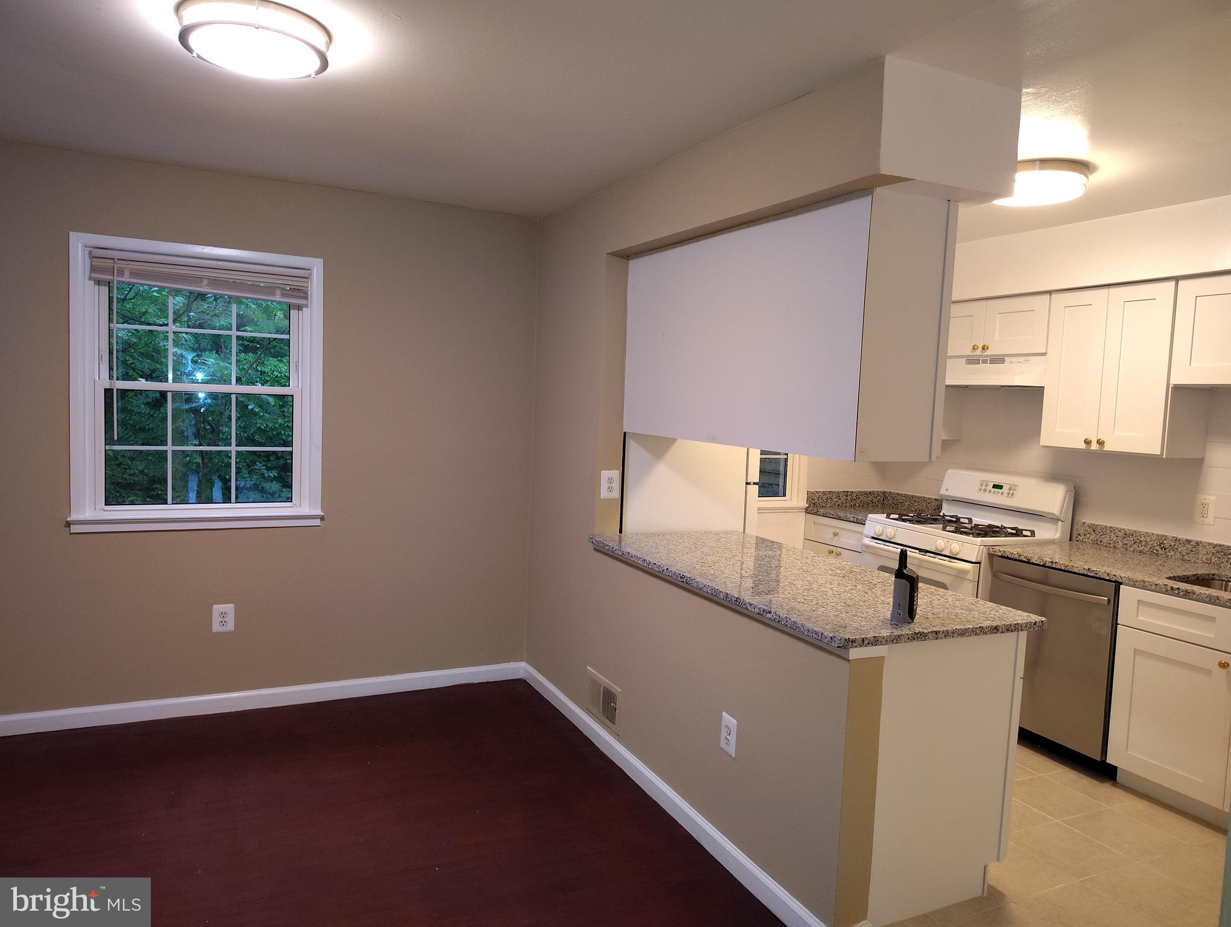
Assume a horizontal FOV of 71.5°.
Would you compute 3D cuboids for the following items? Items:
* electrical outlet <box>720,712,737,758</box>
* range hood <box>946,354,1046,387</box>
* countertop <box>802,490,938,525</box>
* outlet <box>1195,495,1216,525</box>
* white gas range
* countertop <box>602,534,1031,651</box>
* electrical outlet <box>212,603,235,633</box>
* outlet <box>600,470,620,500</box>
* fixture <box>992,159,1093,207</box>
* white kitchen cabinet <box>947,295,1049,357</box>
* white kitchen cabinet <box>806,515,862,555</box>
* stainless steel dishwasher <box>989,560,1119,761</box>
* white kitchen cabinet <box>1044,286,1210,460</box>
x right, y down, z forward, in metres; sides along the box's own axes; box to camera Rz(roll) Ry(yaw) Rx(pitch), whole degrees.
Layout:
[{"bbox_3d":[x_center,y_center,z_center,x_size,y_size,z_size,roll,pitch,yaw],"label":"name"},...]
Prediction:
[{"bbox_3d":[0.371,0.898,2.829,0.010,0.122,0.085,0,5,-26],"label":"electrical outlet"},{"bbox_3d":[1.992,-0.487,4.561,0.521,0.156,0.762,0,5,-26],"label":"range hood"},{"bbox_3d":[1.602,0.271,5.206,0.662,0.134,0.610,0,5,-26],"label":"countertop"},{"bbox_3d":[2.630,0.216,3.818,0.009,0.128,0.083,0,5,-26],"label":"outlet"},{"bbox_3d":[1.854,0.667,4.599,0.690,1.199,0.760,0,5,-26],"label":"white gas range"},{"bbox_3d":[0.620,0.429,3.333,0.807,0.030,1.757,0,5,-26],"label":"countertop"},{"bbox_3d":[-1.823,0.725,3.970,0.090,0.130,0.009,0,5,-26],"label":"electrical outlet"},{"bbox_3d":[-0.019,0.098,3.808,0.089,0.128,0.010,0,5,-26],"label":"outlet"},{"bbox_3d":[1.584,-1.053,3.236,0.365,0.090,0.365,0,5,-26],"label":"fixture"},{"bbox_3d":[2.089,-0.714,4.585,0.325,0.304,0.762,0,5,-26],"label":"white kitchen cabinet"},{"bbox_3d":[1.585,0.763,5.246,0.635,0.877,0.600,0,5,-26],"label":"white kitchen cabinet"},{"bbox_3d":[2.187,0.881,3.976,0.625,0.823,0.605,0,5,-26],"label":"stainless steel dishwasher"},{"bbox_3d":[2.383,-0.428,3.997,0.318,0.758,0.604,0,5,-26],"label":"white kitchen cabinet"}]

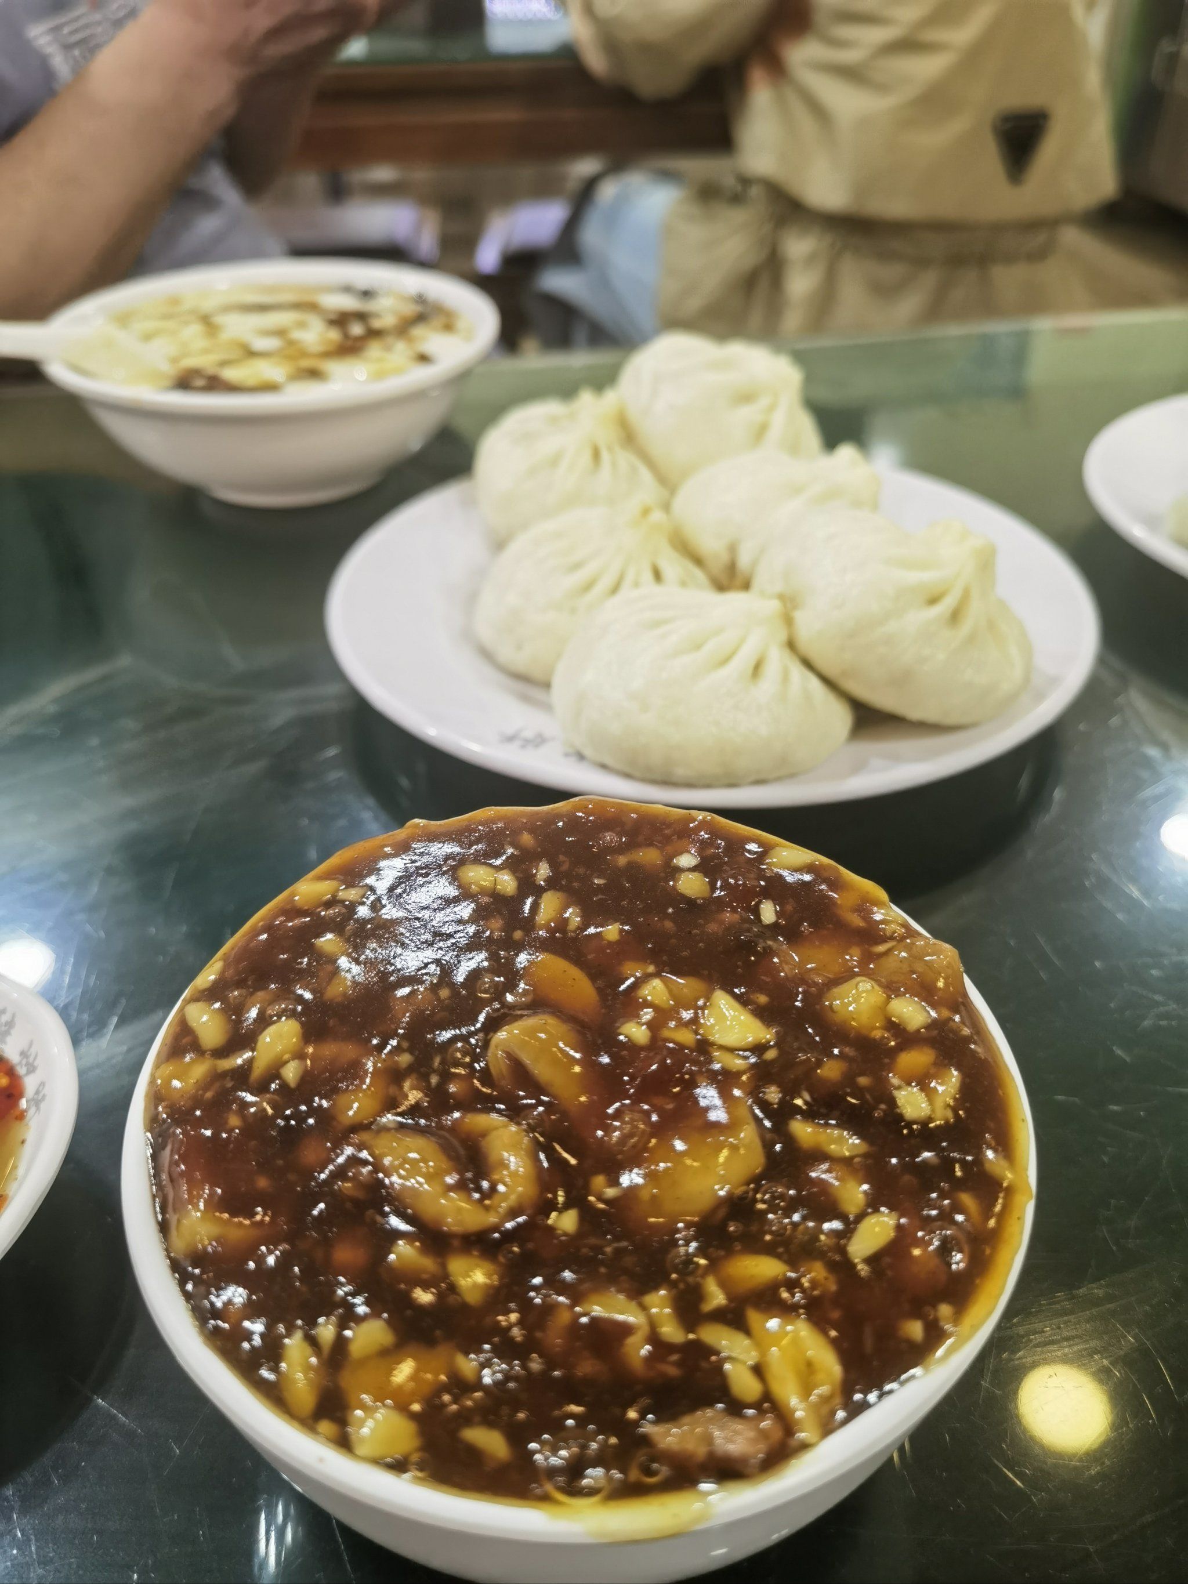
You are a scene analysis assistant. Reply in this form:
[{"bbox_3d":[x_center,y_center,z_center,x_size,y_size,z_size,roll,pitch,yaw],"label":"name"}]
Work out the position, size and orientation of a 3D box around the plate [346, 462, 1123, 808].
[{"bbox_3d":[0.030,-0.050,0.338,0.200,0.021,0.200,0,38,0],"label":"plate"}]

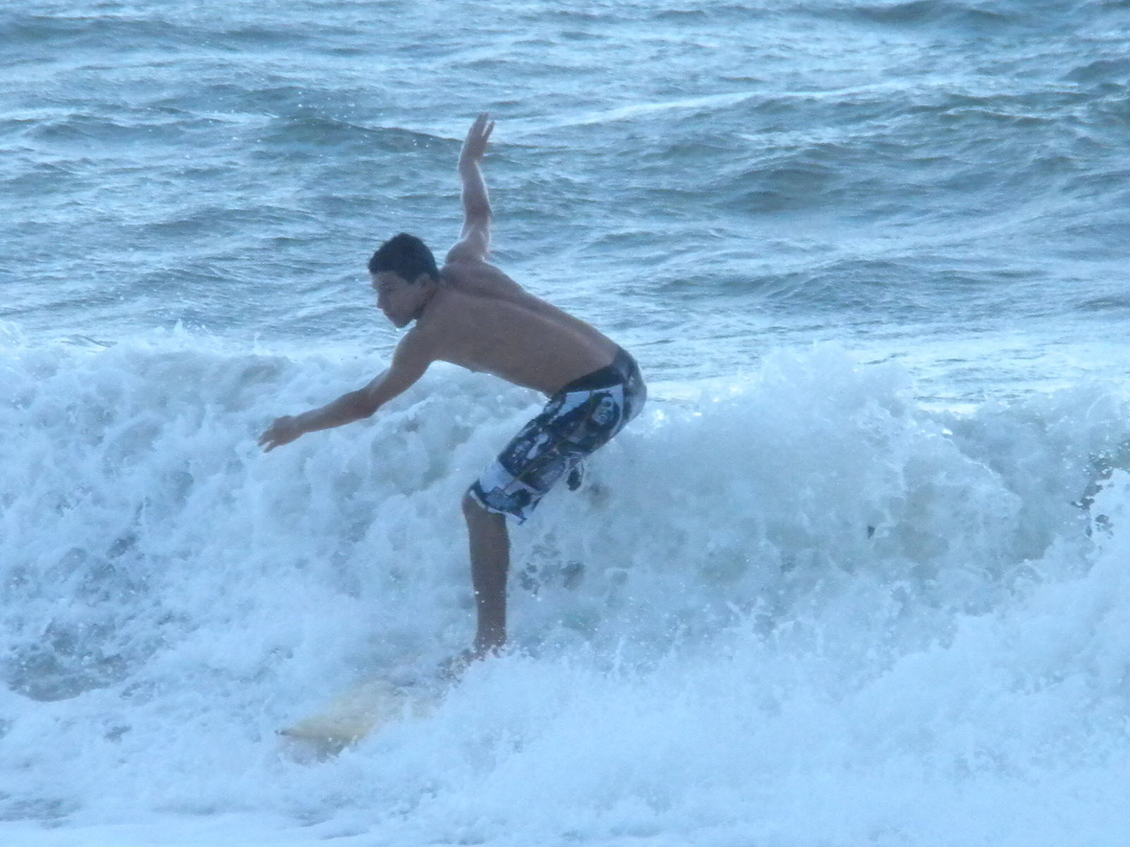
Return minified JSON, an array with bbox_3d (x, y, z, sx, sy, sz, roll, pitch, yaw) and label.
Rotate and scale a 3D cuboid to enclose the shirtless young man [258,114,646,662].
[{"bbox_3d":[-0.294,-0.065,22.200,0.950,1.380,1.080,2,7,16],"label":"shirtless young man"}]

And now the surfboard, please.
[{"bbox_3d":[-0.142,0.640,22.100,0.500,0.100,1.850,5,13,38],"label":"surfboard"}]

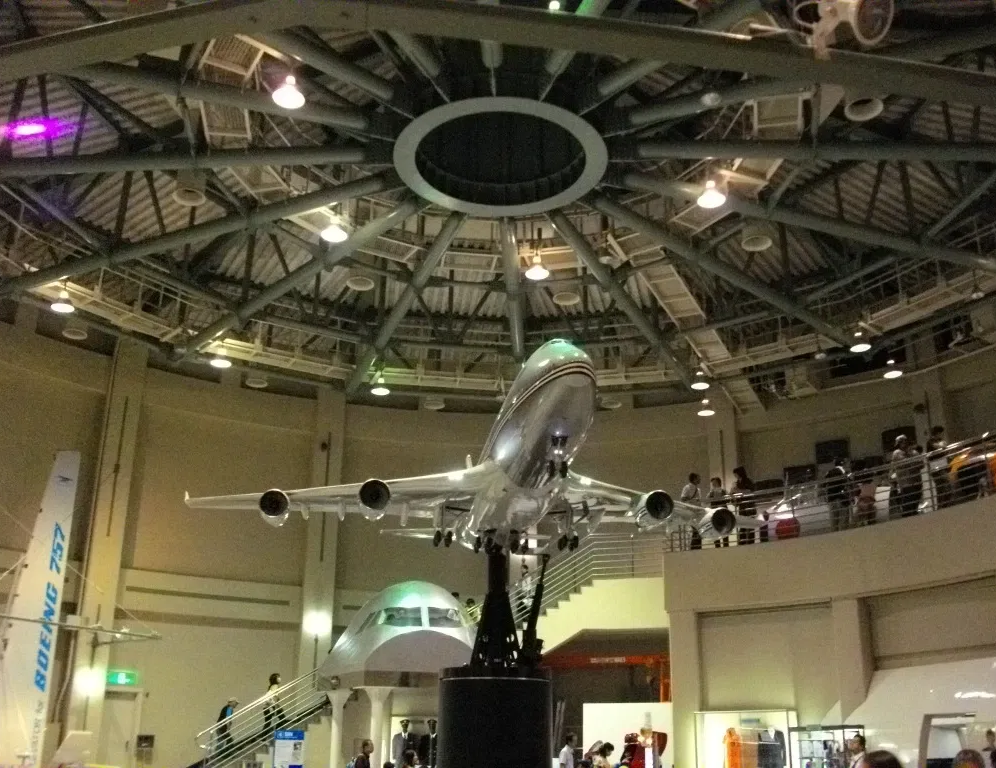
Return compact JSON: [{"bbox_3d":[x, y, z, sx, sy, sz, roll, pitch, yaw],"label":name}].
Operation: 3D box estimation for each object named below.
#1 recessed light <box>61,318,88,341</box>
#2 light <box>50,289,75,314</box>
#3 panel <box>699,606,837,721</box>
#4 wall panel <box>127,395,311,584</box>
[{"bbox_3d":[-10.795,-1.380,24.208,0.665,0.300,0.665,9,-21,-24],"label":"recessed light"},{"bbox_3d":[-8.996,-1.738,19.641,0.500,0.360,0.500,10,-22,-25],"label":"light"},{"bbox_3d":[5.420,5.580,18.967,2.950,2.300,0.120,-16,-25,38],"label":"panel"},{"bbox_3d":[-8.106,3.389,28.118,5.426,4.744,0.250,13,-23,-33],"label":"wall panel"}]

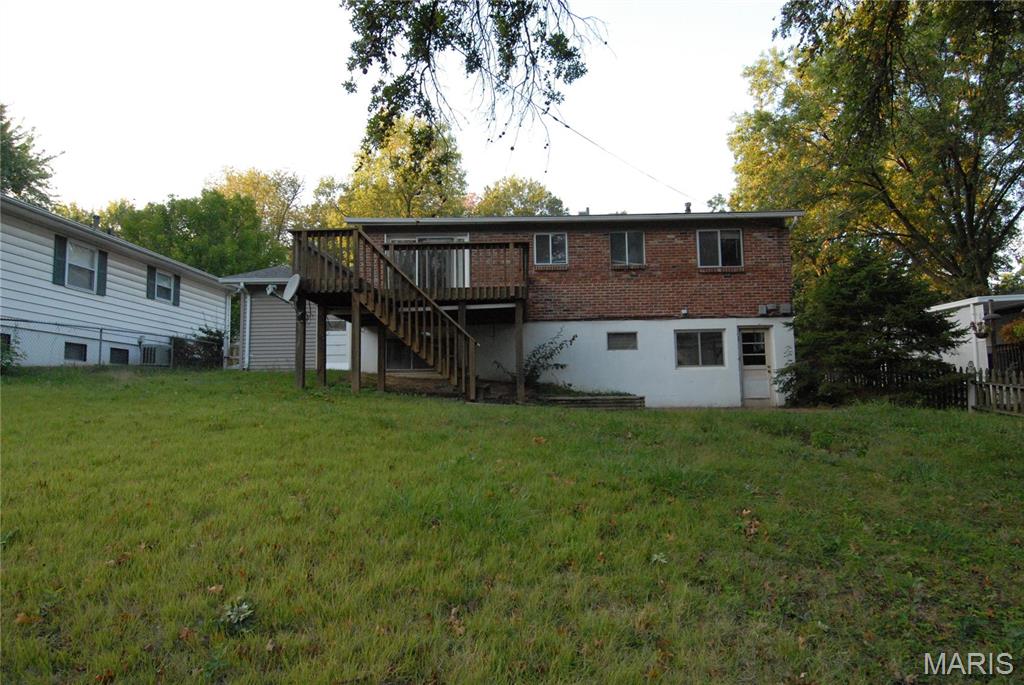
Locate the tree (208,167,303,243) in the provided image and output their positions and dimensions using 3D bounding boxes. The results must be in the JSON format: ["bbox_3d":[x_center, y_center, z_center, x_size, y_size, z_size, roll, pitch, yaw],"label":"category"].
[{"bbox_3d":[-17.600,-5.018,40.979,7.000,14.000,6.800,-1,-5,1],"label":"tree"}]

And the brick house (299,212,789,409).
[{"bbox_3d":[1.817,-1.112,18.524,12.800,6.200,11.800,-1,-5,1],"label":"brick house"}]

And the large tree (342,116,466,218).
[{"bbox_3d":[-6.056,-5.743,33.752,7.200,14.000,7.000,-1,-5,1],"label":"large tree"}]

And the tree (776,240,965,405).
[{"bbox_3d":[9.357,-0.525,15.694,4.800,4.400,4.600,-1,-5,1],"label":"tree"}]

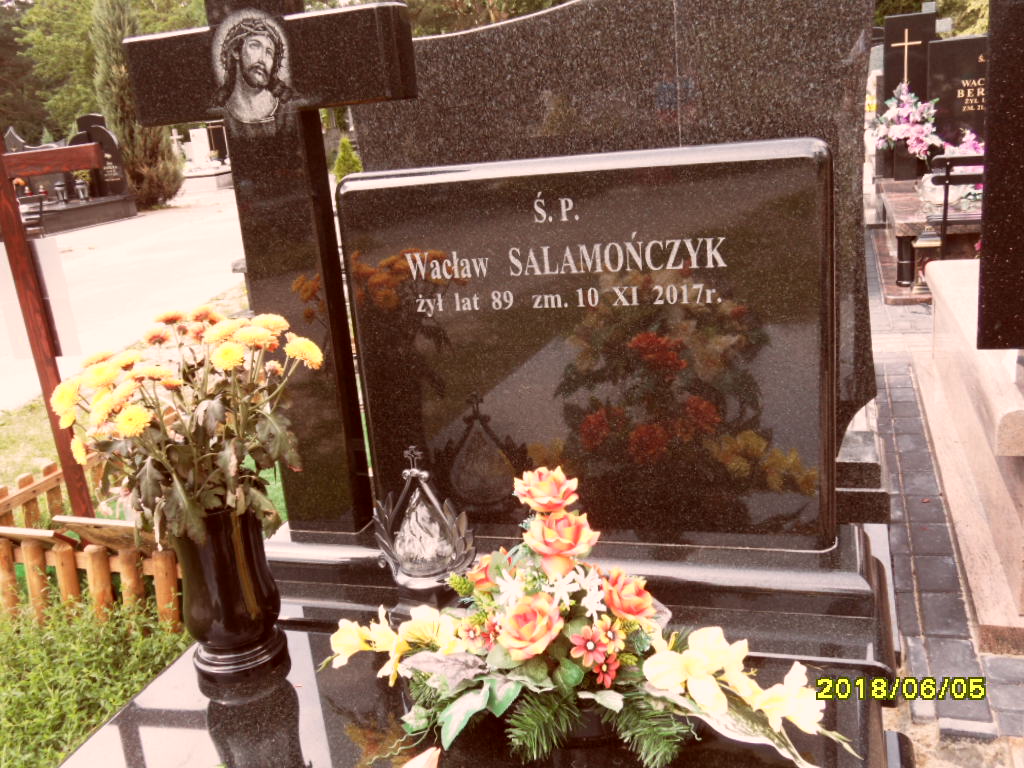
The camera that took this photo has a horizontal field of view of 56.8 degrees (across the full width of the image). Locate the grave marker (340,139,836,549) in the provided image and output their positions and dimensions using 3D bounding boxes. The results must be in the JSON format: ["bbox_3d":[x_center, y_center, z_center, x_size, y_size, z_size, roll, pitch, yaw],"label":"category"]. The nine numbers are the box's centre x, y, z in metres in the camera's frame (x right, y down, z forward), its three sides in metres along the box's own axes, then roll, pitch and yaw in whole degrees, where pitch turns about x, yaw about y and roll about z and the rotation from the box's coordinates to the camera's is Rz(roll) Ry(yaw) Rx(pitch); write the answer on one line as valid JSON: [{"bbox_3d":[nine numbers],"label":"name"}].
[{"bbox_3d":[0.113,-0.042,1.461,0.730,0.577,0.075,0,13,16],"label":"grave marker"}]

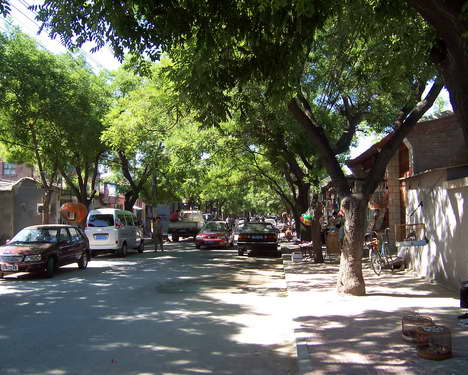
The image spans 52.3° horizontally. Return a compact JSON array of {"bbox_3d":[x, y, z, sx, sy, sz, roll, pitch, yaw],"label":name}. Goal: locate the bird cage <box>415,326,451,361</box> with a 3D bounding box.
[{"bbox_3d":[2.203,1.696,5.238,0.385,0.290,0.385,0,-4,5],"label":"bird cage"}]

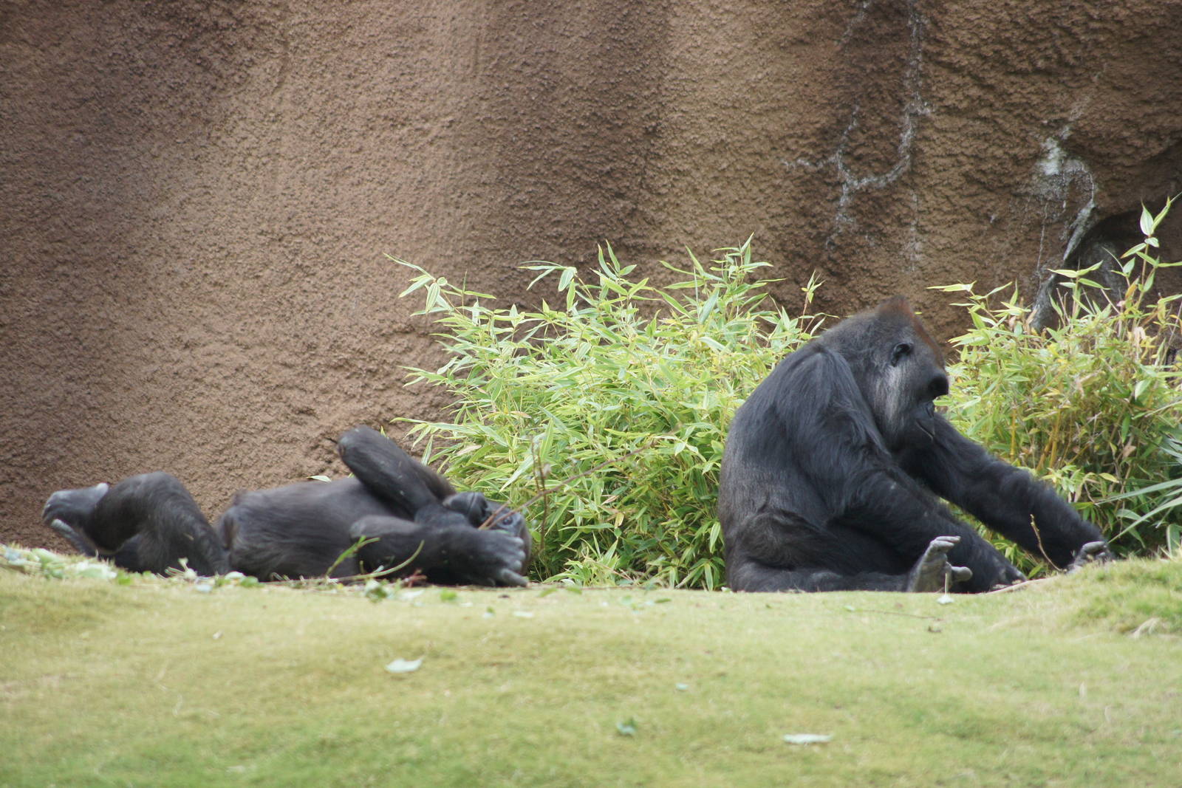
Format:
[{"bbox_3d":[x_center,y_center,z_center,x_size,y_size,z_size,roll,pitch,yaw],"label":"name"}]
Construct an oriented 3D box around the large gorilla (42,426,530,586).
[{"bbox_3d":[-0.837,0.307,27.000,1.310,0.420,0.560,2,6,4],"label":"large gorilla"}]

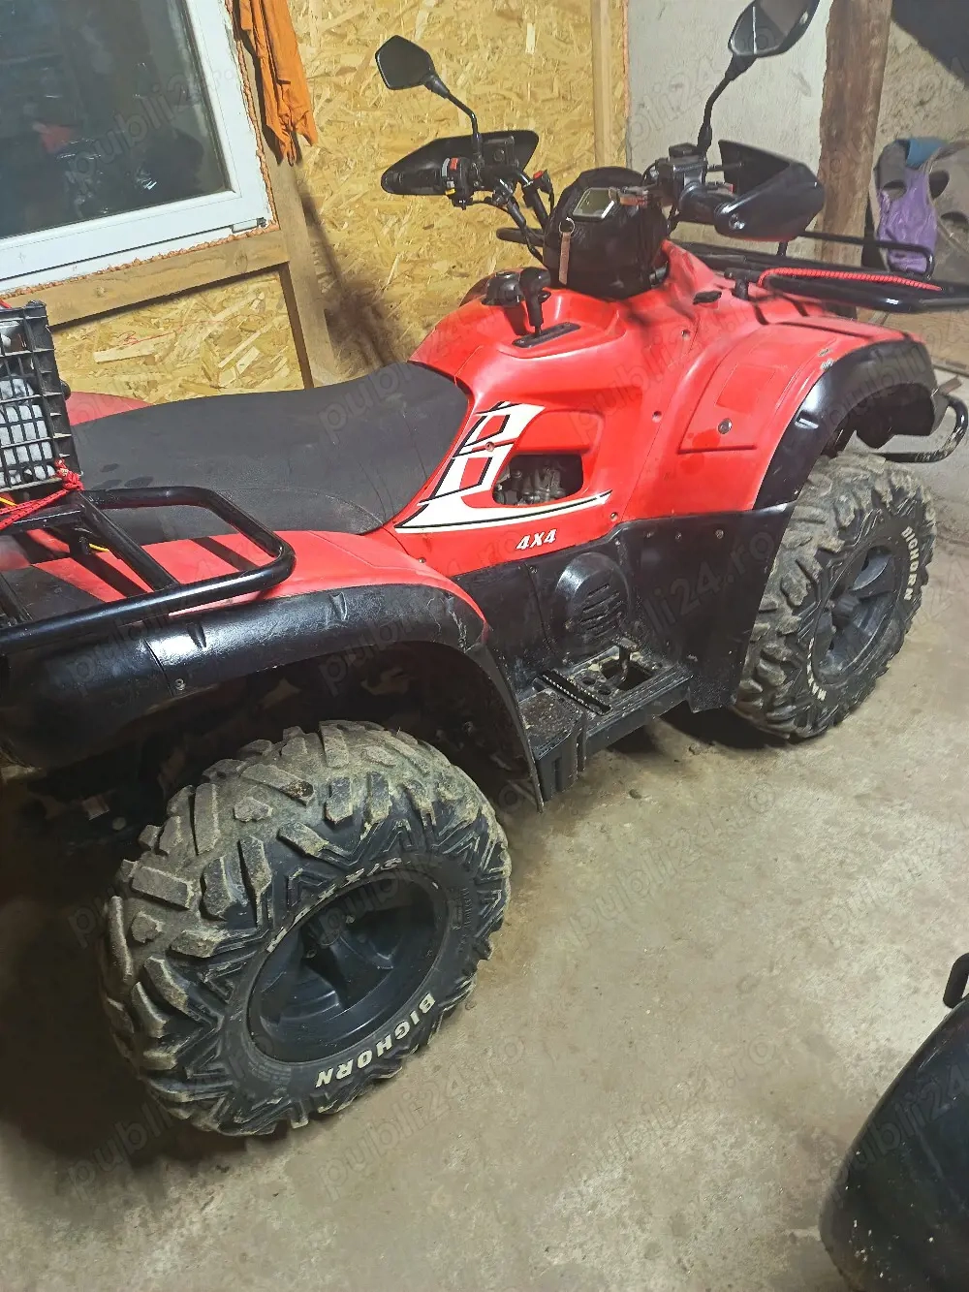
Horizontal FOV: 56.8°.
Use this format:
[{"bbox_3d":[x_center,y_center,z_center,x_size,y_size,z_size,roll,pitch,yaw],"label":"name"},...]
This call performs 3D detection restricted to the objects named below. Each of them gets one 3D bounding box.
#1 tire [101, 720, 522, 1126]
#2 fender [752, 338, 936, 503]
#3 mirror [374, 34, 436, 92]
[{"bbox_3d":[-0.257,0.438,1.410,0.637,0.637,0.255,-28,40,-26],"label":"tire"},{"bbox_3d":[0.715,-0.447,1.743,0.626,0.268,0.182,-28,40,-26],"label":"fender"},{"bbox_3d":[-0.160,-1.184,1.818,0.137,0.093,0.046,18,42,32],"label":"mirror"}]

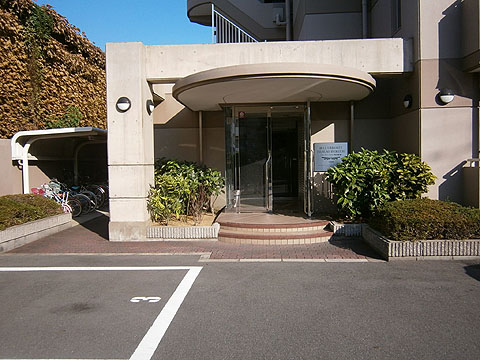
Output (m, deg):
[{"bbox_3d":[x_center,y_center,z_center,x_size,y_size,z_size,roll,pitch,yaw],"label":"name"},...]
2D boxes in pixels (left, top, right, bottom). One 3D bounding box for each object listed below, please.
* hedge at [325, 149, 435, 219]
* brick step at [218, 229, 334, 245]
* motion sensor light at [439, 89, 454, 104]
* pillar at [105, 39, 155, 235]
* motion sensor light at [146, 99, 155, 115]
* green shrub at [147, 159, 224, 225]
[{"bbox_3d":[2.322,0.140,6.171,1.580,1.320,1.150,0,2,3],"label":"hedge"},{"bbox_3d":[0.687,1.009,6.415,2.130,0.150,0.680,0,2,3],"label":"brick step"},{"bbox_3d":[3.332,-1.358,5.826,0.240,0.250,0.130,0,2,3],"label":"motion sensor light"},{"bbox_3d":[-2.012,-0.674,6.798,0.650,3.530,0.630,0,2,3],"label":"pillar"},{"bbox_3d":[-1.651,-1.339,6.686,0.120,0.250,0.240,0,2,3],"label":"motion sensor light"},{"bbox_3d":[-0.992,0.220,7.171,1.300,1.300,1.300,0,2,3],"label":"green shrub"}]

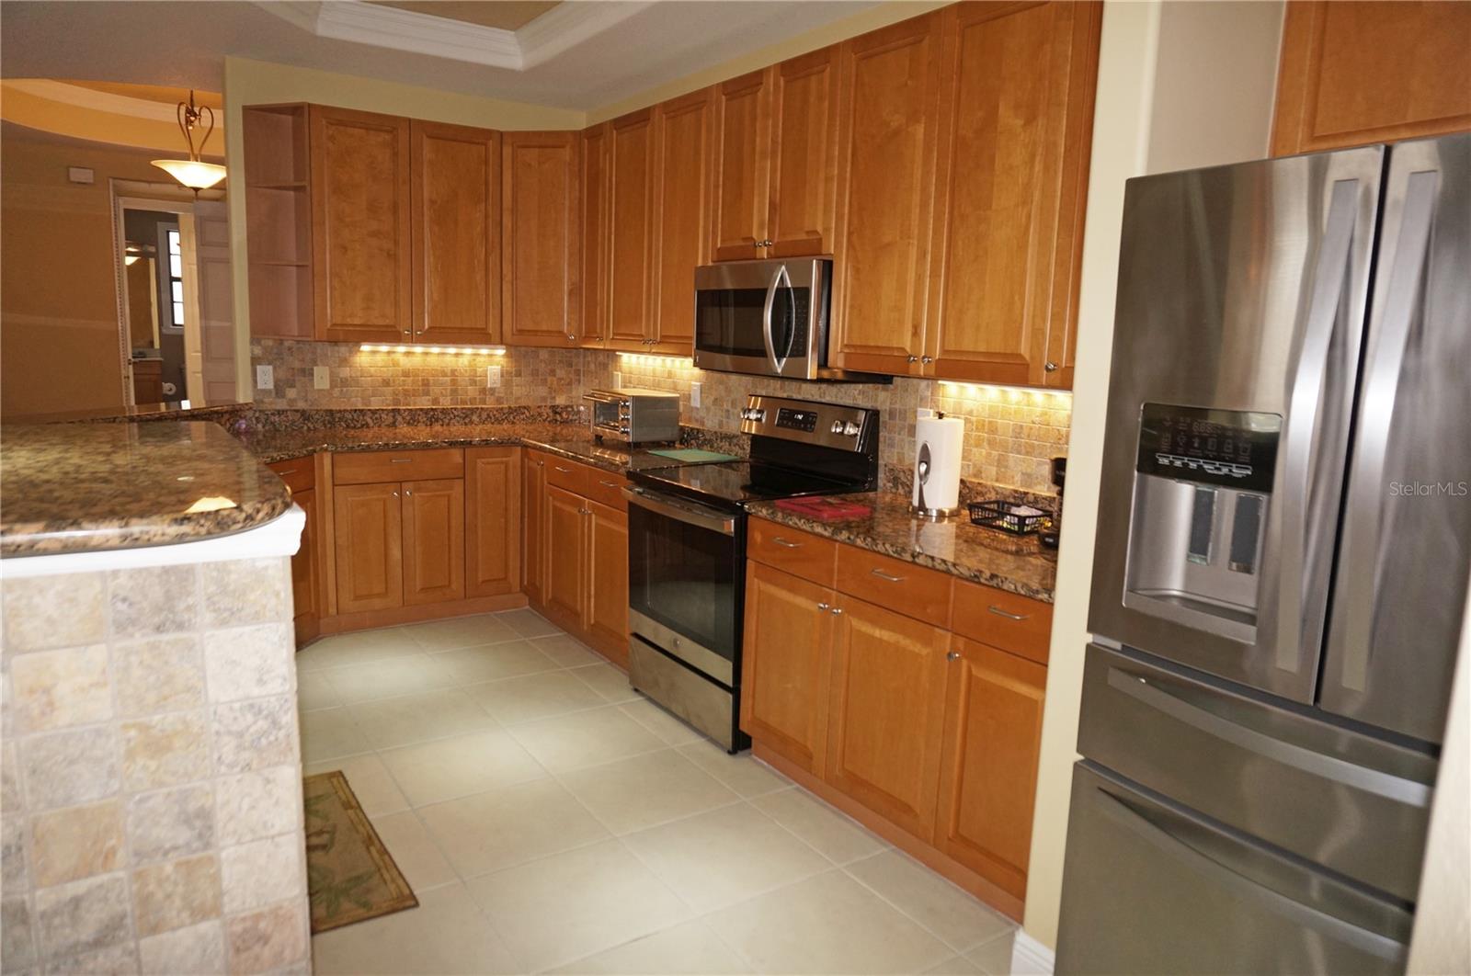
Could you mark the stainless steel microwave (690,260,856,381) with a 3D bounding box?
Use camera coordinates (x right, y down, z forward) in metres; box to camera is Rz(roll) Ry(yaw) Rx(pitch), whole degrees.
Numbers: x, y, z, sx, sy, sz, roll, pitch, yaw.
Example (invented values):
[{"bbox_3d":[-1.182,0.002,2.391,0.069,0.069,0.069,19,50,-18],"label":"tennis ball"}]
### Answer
[{"bbox_3d":[0.194,-0.632,3.660,0.430,0.422,0.759,-4,11,-33],"label":"stainless steel microwave"}]

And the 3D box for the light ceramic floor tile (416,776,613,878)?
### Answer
[{"bbox_3d":[-0.665,1.006,2.940,0.455,0.012,0.455,-4,11,-33],"label":"light ceramic floor tile"}]

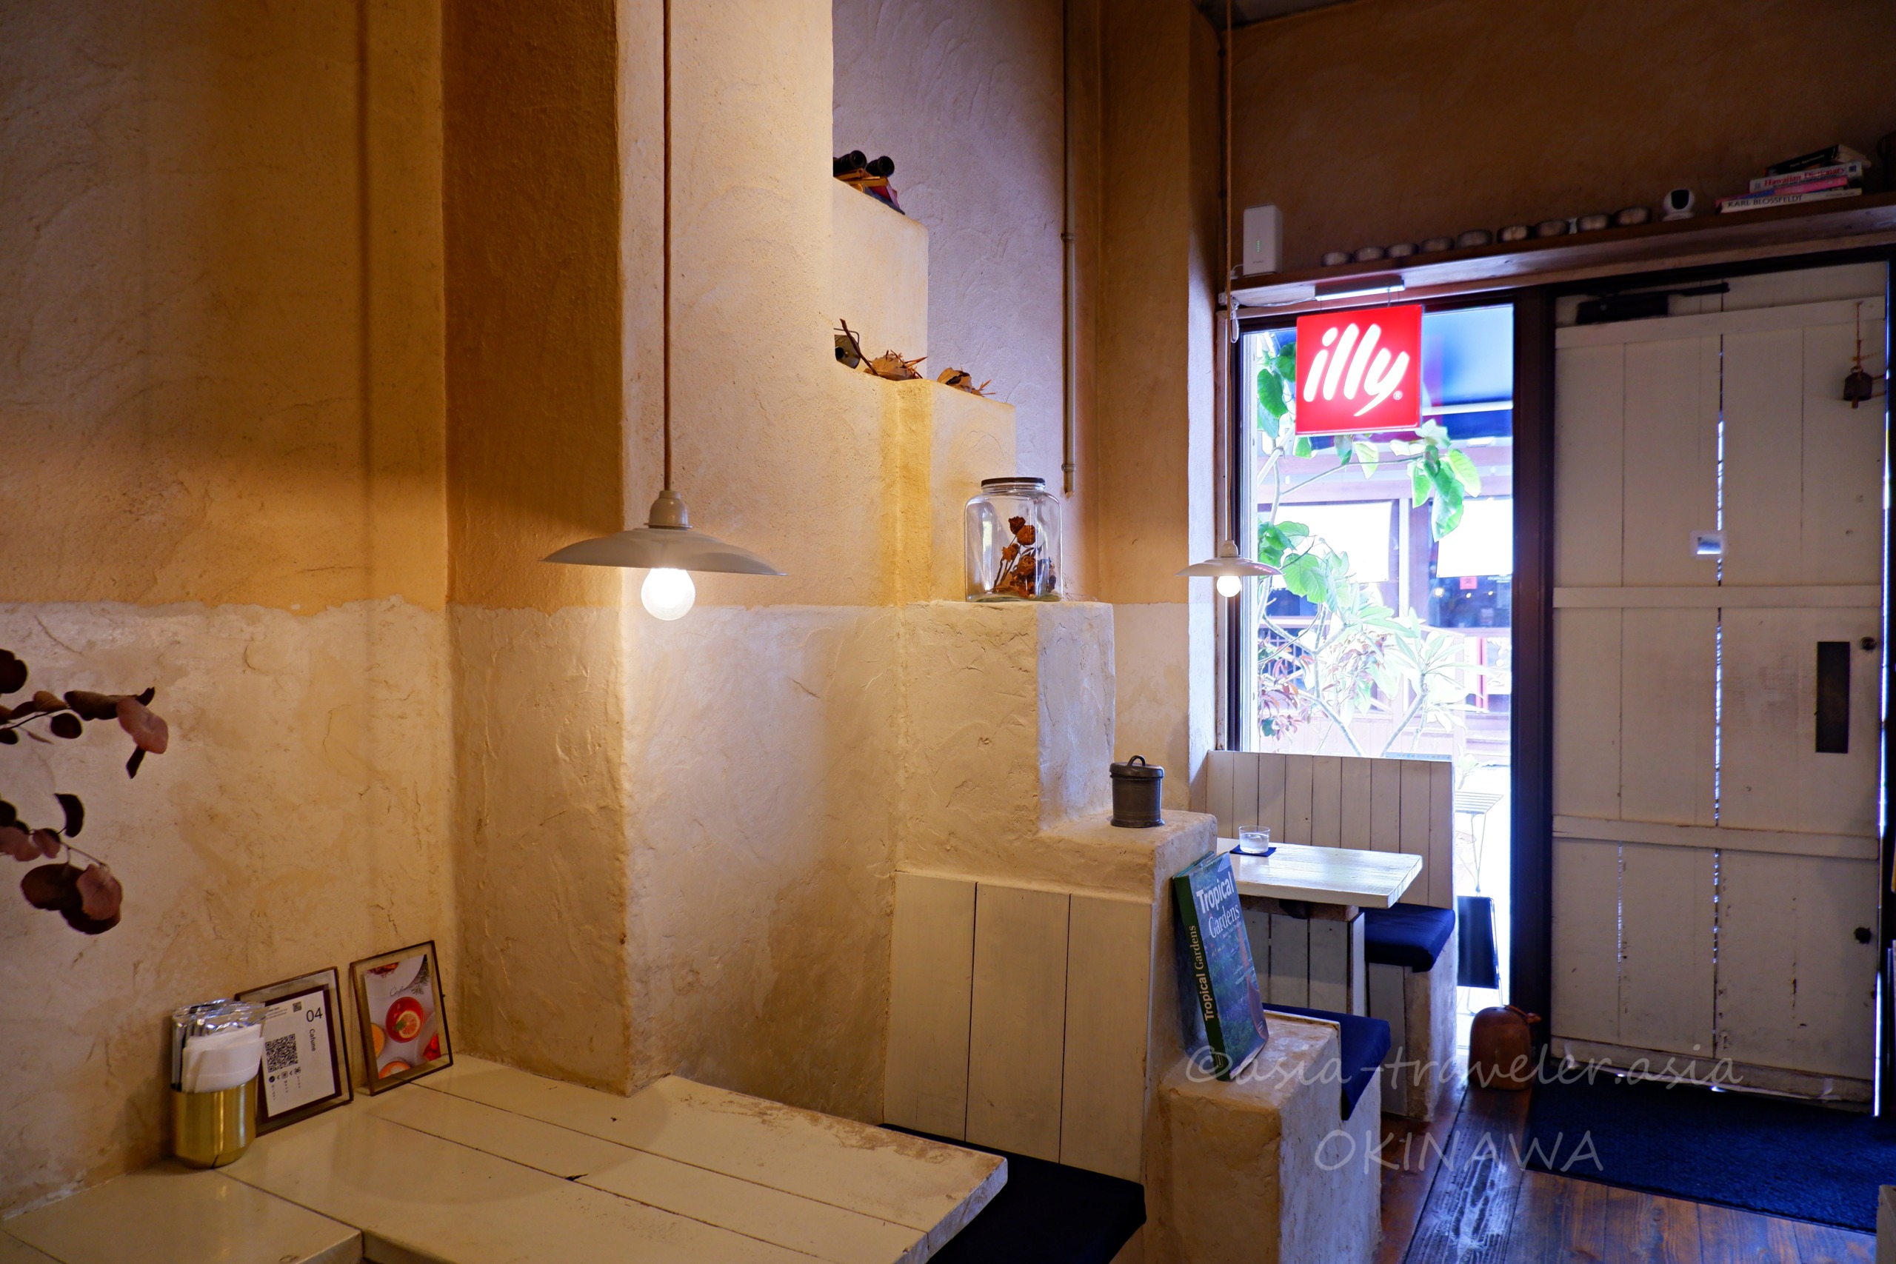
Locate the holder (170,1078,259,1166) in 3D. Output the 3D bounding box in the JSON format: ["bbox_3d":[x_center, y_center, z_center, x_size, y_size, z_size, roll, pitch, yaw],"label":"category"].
[{"bbox_3d":[-0.806,0.535,1.335,0.081,0.086,0.081,0,1,30],"label":"holder"}]

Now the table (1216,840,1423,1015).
[{"bbox_3d":[0.737,0.885,2.892,0.668,0.681,0.470,0,1,30],"label":"table"}]

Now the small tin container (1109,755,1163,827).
[{"bbox_3d":[0.312,0.260,1.994,0.088,0.113,0.088,0,1,0],"label":"small tin container"}]

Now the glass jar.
[{"bbox_3d":[0.112,-0.155,2.065,0.164,0.204,0.164,0,1,30],"label":"glass jar"}]

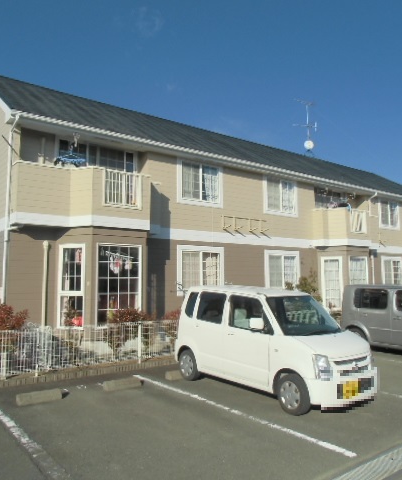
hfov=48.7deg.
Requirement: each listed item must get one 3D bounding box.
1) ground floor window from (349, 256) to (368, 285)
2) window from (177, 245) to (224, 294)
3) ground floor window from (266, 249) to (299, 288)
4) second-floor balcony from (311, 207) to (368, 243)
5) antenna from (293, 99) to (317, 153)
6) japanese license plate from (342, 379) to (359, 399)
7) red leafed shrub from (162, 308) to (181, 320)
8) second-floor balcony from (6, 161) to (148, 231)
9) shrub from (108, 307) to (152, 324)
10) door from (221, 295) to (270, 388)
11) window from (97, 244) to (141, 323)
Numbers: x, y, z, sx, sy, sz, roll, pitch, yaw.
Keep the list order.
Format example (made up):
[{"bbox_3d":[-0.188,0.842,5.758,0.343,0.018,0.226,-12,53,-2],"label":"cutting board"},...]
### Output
[{"bbox_3d":[6.347,1.739,17.792,1.268,2.103,0.120,4,-7,-37],"label":"ground floor window"},{"bbox_3d":[0.031,0.995,14.150,1.867,1.557,0.120,4,-7,-37],"label":"window"},{"bbox_3d":[3.035,1.195,16.408,1.867,1.557,0.120,4,-7,-37],"label":"ground floor window"},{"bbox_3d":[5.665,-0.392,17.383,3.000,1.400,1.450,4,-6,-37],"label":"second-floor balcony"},{"bbox_3d":[5.444,-5.920,23.129,1.250,3.000,0.850,-1,-5,11],"label":"antenna"},{"bbox_3d":[1.858,1.837,5.478,0.330,0.165,0.020,3,-6,-34],"label":"japanese license plate"},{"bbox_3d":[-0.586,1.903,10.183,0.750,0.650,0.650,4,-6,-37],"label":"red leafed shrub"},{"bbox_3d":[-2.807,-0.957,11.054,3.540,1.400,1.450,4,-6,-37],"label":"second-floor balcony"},{"bbox_3d":[-1.670,2.090,10.364,0.900,1.020,0.750,4,-7,-37],"label":"shrub"},{"bbox_3d":[0.703,1.439,6.535,0.180,1.240,1.000,4,-6,-36],"label":"door"},{"bbox_3d":[-2.096,1.177,11.444,1.258,2.103,0.120,4,-7,-37],"label":"window"}]

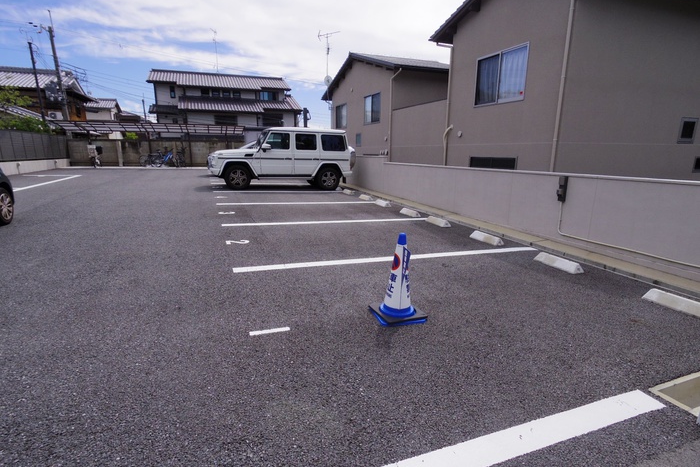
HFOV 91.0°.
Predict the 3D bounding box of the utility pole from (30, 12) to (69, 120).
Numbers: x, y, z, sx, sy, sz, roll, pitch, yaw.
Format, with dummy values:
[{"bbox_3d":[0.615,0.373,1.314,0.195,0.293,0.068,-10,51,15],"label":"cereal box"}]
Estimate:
[{"bbox_3d":[-20.603,-9.877,24.108,1.400,10.282,0.700,-4,14,-20],"label":"utility pole"}]

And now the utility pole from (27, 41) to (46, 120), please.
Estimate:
[{"bbox_3d":[-19.117,-7.773,21.377,0.450,7.462,0.450,-4,14,-20],"label":"utility pole"}]

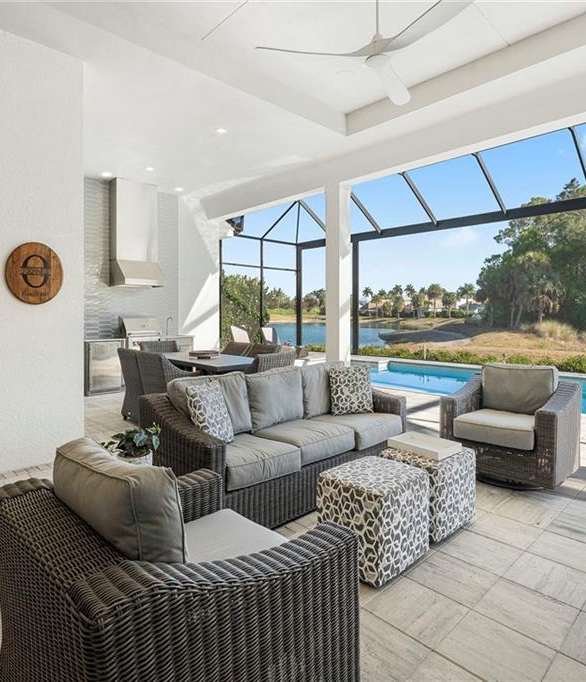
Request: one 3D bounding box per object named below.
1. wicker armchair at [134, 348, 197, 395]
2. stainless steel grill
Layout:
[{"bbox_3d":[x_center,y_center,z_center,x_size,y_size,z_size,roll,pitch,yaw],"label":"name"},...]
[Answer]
[{"bbox_3d":[-1.563,0.631,5.056,0.600,0.900,0.640,2,3,42],"label":"wicker armchair"},{"bbox_3d":[-2.955,-0.208,7.803,0.740,0.520,0.580,-2,3,-43],"label":"stainless steel grill"}]

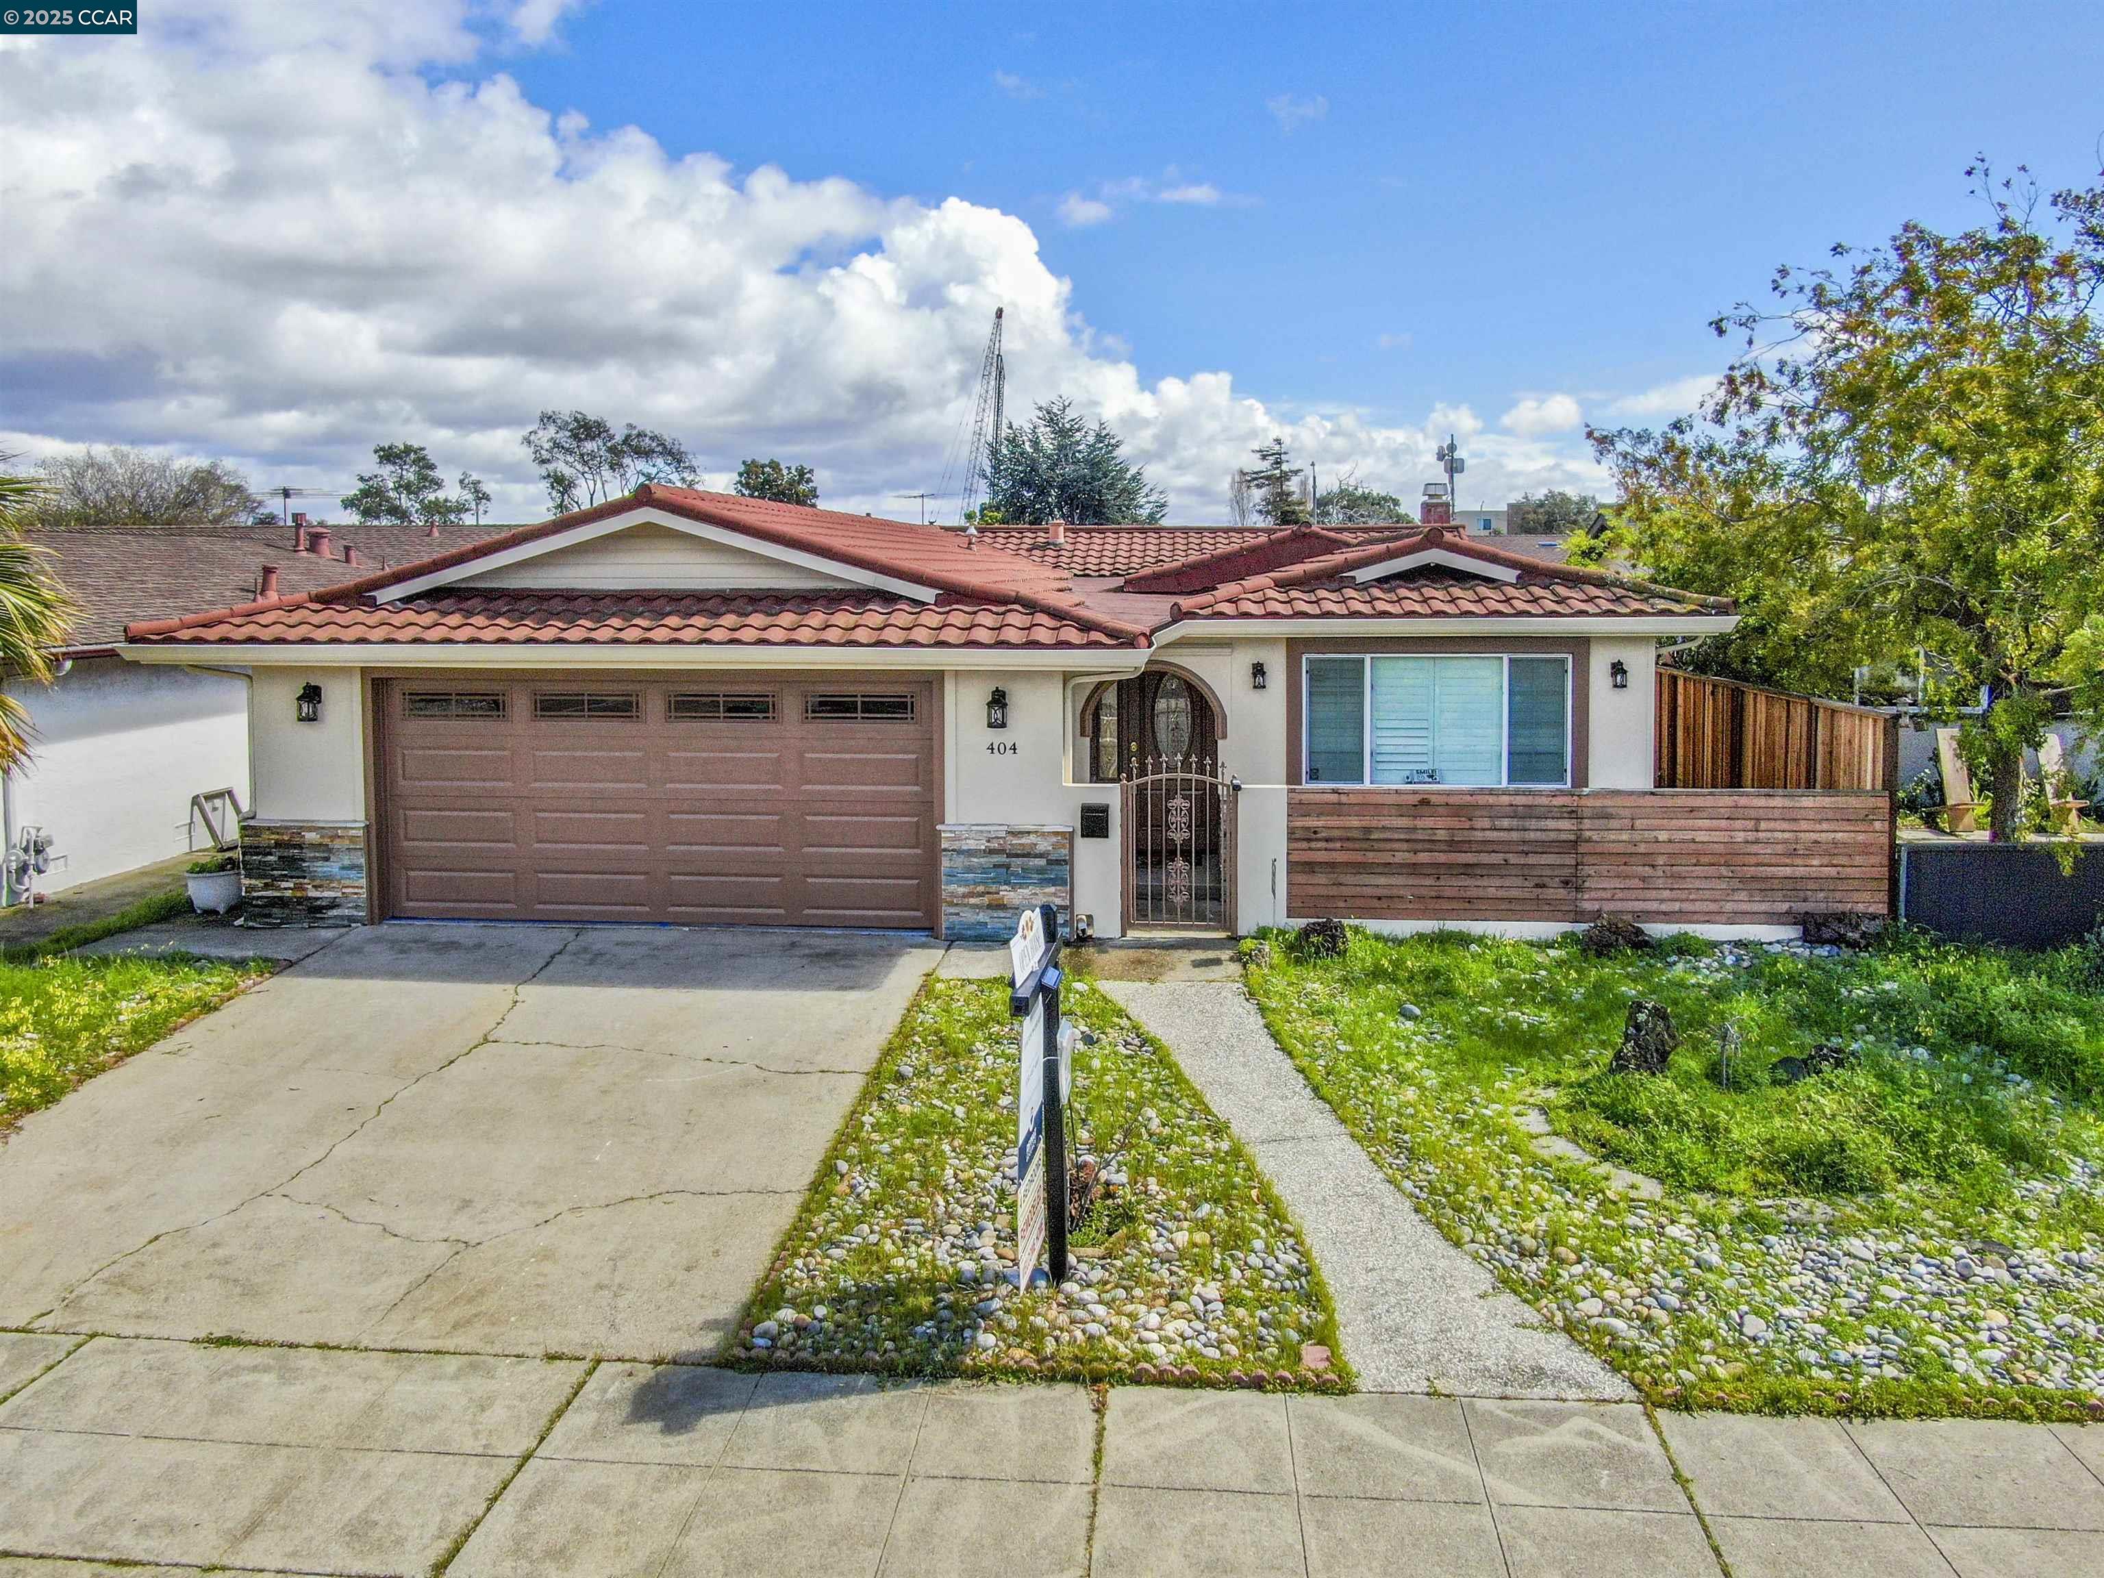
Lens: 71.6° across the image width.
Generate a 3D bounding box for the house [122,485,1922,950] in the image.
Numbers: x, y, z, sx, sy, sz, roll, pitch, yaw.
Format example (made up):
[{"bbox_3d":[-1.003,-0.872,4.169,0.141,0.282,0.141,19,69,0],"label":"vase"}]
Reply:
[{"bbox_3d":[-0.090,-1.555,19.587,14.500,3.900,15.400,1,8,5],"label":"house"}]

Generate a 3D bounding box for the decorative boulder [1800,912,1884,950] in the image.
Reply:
[{"bbox_3d":[6.510,1.163,12.000,0.700,0.320,0.420,0,7,0],"label":"decorative boulder"}]

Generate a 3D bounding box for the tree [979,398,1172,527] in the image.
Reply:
[{"bbox_3d":[0.820,-9.463,52.594,6.620,9.100,6.620,0,7,0],"label":"tree"}]

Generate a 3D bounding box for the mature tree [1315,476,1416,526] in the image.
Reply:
[{"bbox_3d":[12.845,-9.568,60.445,4.120,6.820,4.120,0,7,0],"label":"mature tree"}]

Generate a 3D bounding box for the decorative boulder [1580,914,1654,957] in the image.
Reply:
[{"bbox_3d":[4.651,1.210,12.000,0.620,0.360,0.450,0,7,0],"label":"decorative boulder"}]

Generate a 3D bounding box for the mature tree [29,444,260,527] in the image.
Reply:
[{"bbox_3d":[-28.637,-7.424,46.452,7.260,6.930,7.260,0,7,0],"label":"mature tree"}]

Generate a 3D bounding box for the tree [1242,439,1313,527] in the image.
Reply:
[{"bbox_3d":[10.420,-11.950,68.590,3.460,9.050,3.460,0,7,0],"label":"tree"}]

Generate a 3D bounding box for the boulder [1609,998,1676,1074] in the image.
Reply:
[{"bbox_3d":[3.889,1.633,9.600,0.450,0.500,0.360,0,7,0],"label":"boulder"}]

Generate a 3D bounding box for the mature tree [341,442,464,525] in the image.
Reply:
[{"bbox_3d":[-25.814,-9.821,58.518,4.900,7.940,4.900,0,7,0],"label":"mature tree"}]

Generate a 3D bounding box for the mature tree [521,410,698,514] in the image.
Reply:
[{"bbox_3d":[-17.580,-10.480,58.603,6.990,9.250,6.990,0,7,0],"label":"mature tree"}]

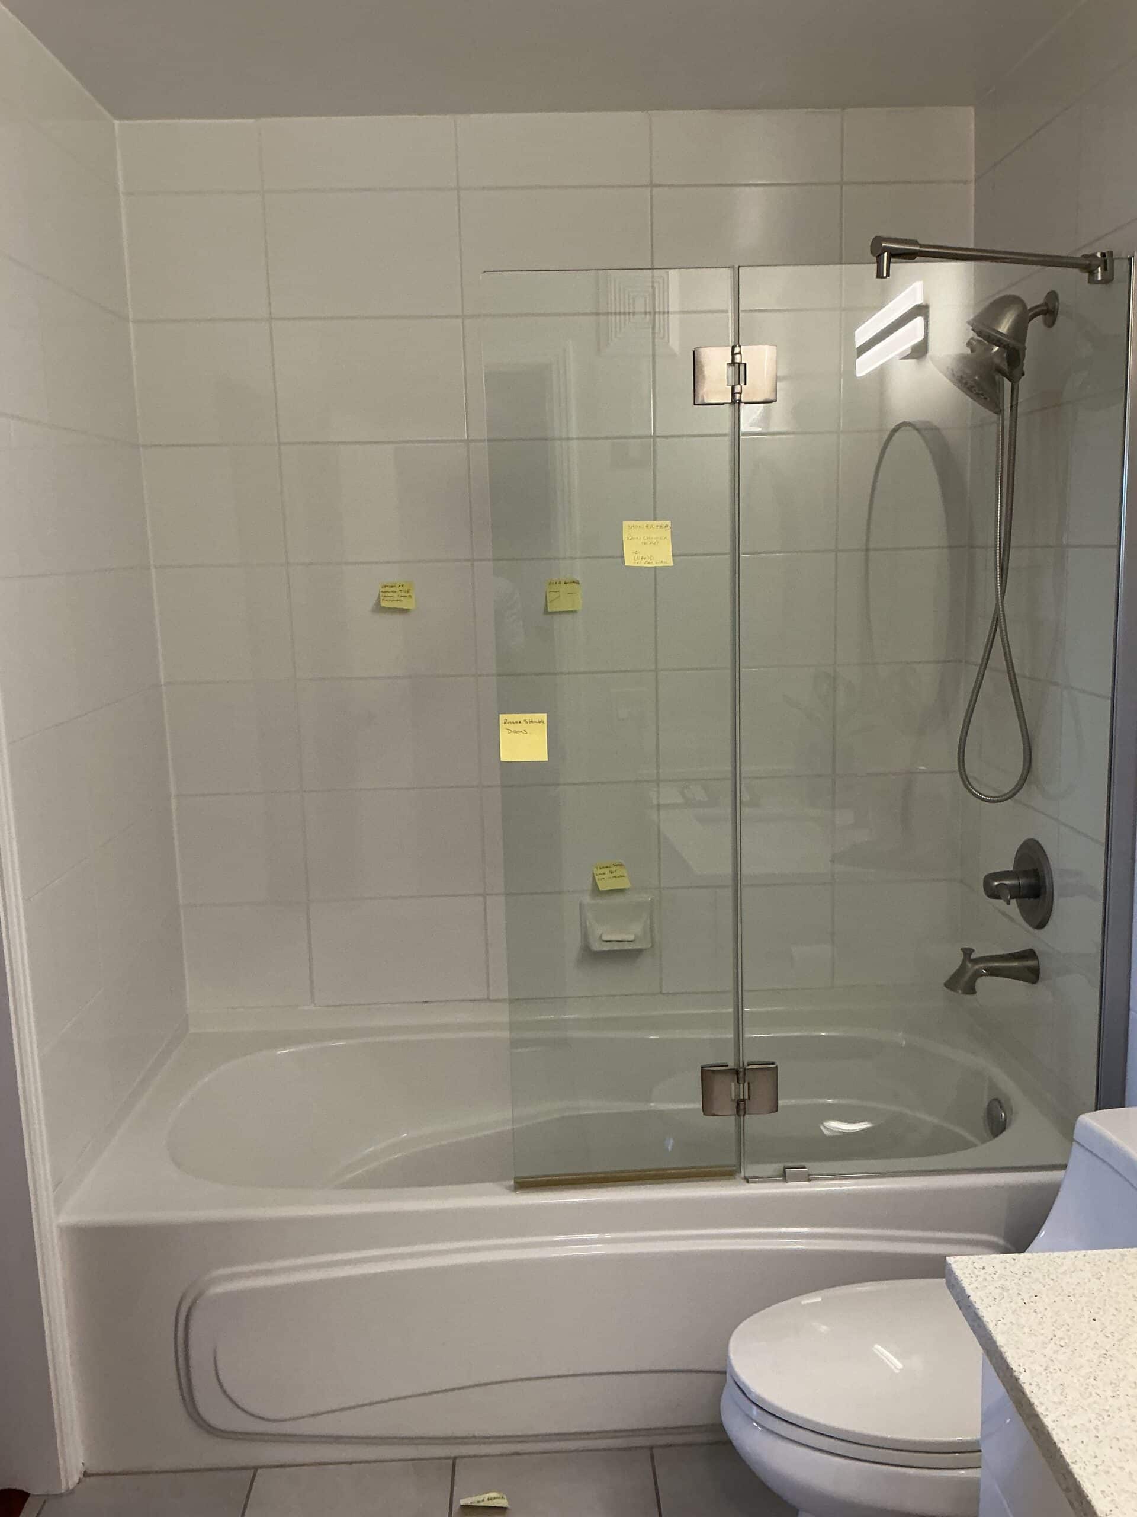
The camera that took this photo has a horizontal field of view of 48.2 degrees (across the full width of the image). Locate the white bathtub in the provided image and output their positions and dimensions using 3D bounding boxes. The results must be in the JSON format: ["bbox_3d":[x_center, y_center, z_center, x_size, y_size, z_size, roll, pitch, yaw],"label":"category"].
[{"bbox_3d":[0.037,0.898,2.599,1.796,0.507,0.824,-2,10,-2],"label":"white bathtub"}]

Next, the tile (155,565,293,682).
[{"bbox_3d":[-0.756,-0.295,2.795,0.289,0.251,0.010,-2,10,-2],"label":"tile"}]

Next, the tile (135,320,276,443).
[{"bbox_3d":[-0.769,-0.796,2.708,0.289,0.251,0.010,-2,10,-2],"label":"tile"}]

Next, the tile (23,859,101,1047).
[{"bbox_3d":[-0.871,0.336,2.184,0.010,0.251,0.325,-2,10,-2],"label":"tile"}]

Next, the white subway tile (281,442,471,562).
[{"bbox_3d":[-0.415,-0.556,2.761,0.400,0.251,0.010,-2,10,-2],"label":"white subway tile"}]

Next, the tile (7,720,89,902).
[{"bbox_3d":[-0.885,0.079,2.170,0.010,0.253,0.306,-2,10,-1],"label":"tile"}]

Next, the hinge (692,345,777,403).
[{"bbox_3d":[0.260,-0.596,1.976,0.128,0.086,0.032,-2,10,-2],"label":"hinge"}]

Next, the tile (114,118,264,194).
[{"bbox_3d":[-0.772,-1.230,2.598,0.288,0.143,0.012,-2,10,-2],"label":"tile"}]

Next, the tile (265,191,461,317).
[{"bbox_3d":[-0.423,-1.046,2.645,0.400,0.252,0.012,-2,10,-2],"label":"tile"}]

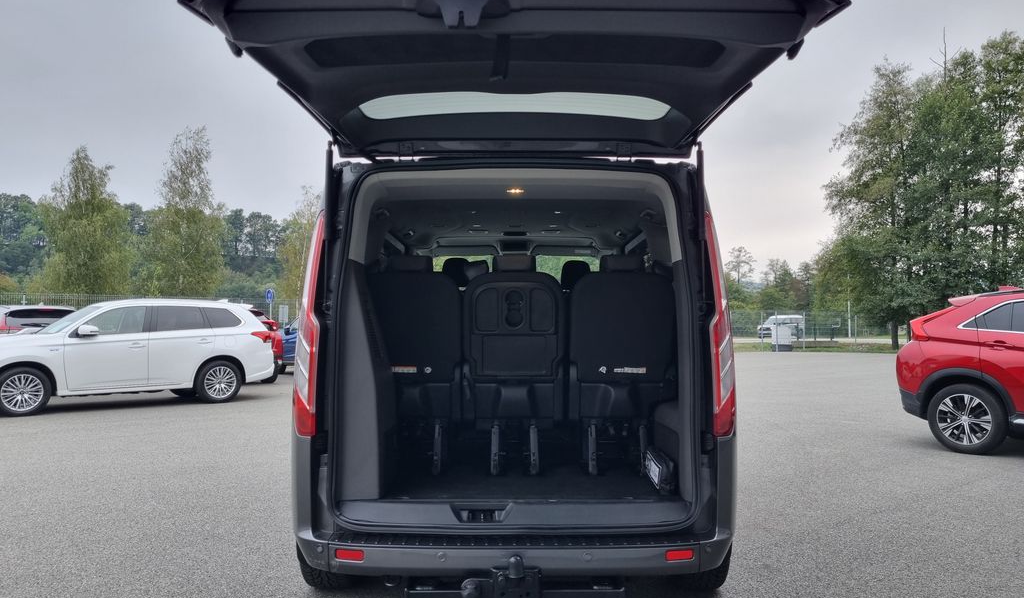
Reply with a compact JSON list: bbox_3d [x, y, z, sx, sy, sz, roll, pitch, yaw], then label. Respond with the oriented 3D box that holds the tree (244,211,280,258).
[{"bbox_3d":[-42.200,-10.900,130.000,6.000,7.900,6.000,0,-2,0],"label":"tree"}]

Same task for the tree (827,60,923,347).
[{"bbox_3d":[17.800,-4.700,37.000,5.100,14.000,5.100,0,-2,0],"label":"tree"}]

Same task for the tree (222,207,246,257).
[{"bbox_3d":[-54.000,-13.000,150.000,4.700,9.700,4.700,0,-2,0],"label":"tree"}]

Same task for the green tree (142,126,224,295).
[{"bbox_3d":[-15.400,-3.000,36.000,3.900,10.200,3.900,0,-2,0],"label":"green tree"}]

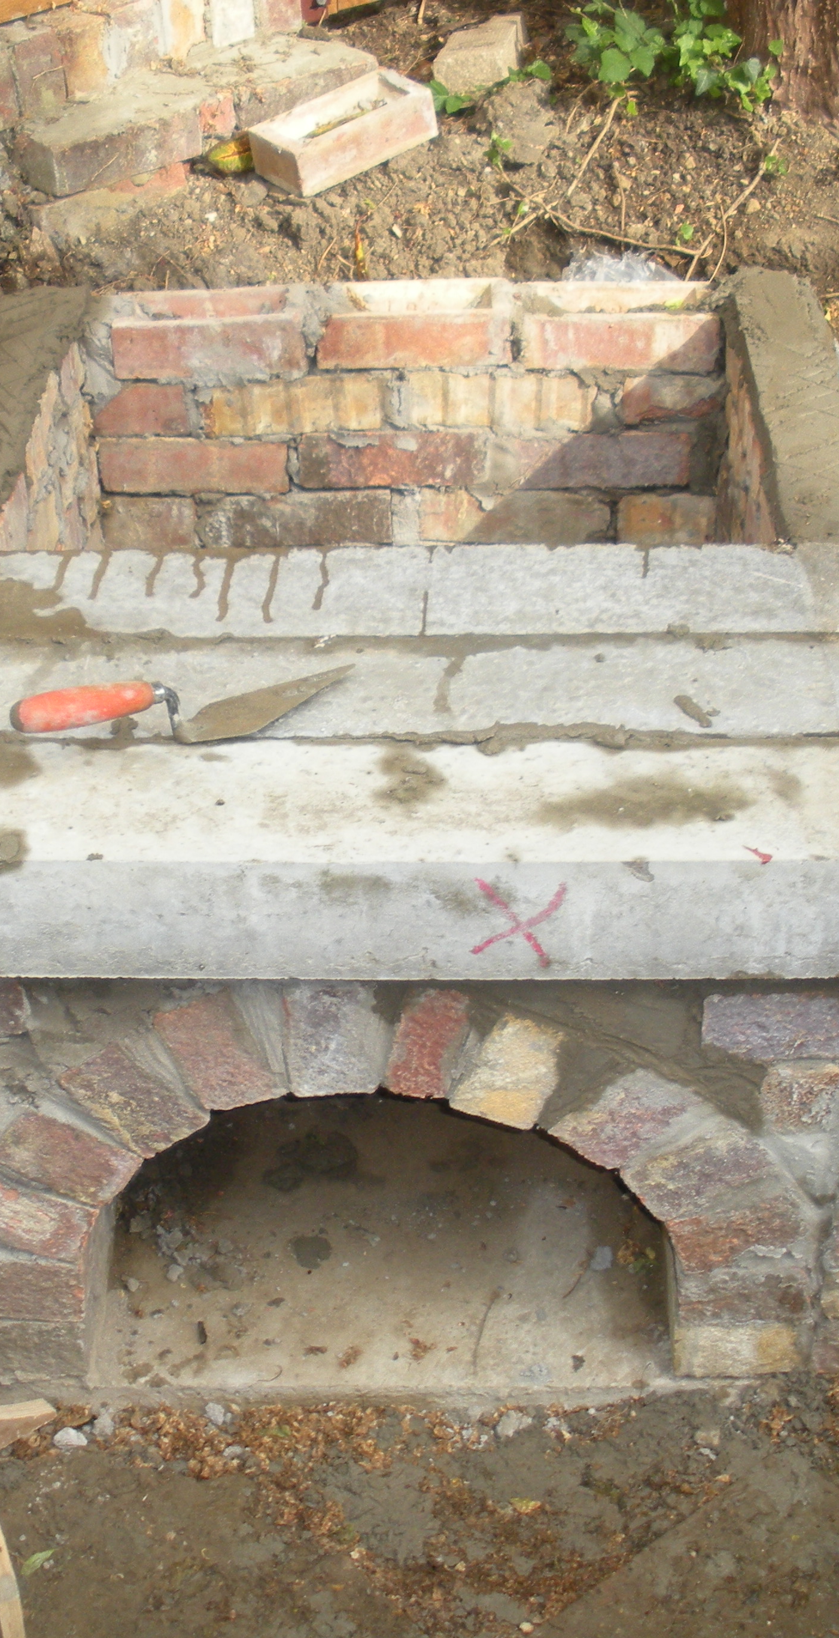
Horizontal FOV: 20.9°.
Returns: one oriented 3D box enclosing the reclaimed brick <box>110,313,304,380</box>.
[{"bbox_3d":[-0.230,-0.544,2.525,0.211,0.068,0.100,0,36,0],"label":"reclaimed brick"}]

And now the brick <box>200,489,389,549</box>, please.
[{"bbox_3d":[-0.142,-0.380,2.690,0.220,0.069,0.103,0,37,2],"label":"brick"}]

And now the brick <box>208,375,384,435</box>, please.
[{"bbox_3d":[-0.144,-0.507,2.660,0.212,0.067,0.105,0,39,1],"label":"brick"}]

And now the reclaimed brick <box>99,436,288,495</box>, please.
[{"bbox_3d":[-0.257,-0.436,2.651,0.215,0.067,0.103,0,37,2],"label":"reclaimed brick"}]

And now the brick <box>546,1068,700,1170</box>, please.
[{"bbox_3d":[0.159,0.157,1.768,0.064,0.101,0.212,37,30,-23],"label":"brick"}]

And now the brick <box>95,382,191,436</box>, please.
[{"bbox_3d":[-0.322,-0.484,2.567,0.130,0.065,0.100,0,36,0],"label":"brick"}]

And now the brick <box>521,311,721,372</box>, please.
[{"bbox_3d":[0.221,-0.549,2.521,0.213,0.067,0.100,0,36,0],"label":"brick"}]

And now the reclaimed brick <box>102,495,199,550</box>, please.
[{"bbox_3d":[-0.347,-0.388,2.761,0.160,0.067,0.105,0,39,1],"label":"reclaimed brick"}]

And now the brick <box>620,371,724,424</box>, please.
[{"bbox_3d":[0.336,-0.503,2.591,0.213,0.064,0.103,0,37,1],"label":"brick"}]

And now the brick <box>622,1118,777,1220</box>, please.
[{"bbox_3d":[0.215,0.203,1.800,0.102,0.063,0.212,-28,31,20],"label":"brick"}]

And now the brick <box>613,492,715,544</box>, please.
[{"bbox_3d":[0.337,-0.378,2.684,0.213,0.066,0.103,0,37,1],"label":"brick"}]

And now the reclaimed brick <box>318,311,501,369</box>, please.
[{"bbox_3d":[-0.005,-0.560,2.557,0.215,0.066,0.103,0,37,1],"label":"reclaimed brick"}]

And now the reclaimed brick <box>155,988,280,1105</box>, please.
[{"bbox_3d":[-0.146,0.117,1.706,0.064,0.102,0.175,-16,34,11],"label":"reclaimed brick"}]

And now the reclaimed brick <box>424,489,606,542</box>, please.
[{"bbox_3d":[0.115,-0.391,2.748,0.221,0.067,0.105,0,39,1],"label":"reclaimed brick"}]

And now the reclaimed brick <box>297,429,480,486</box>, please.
[{"bbox_3d":[-0.035,-0.452,2.703,0.215,0.067,0.105,0,39,1],"label":"reclaimed brick"}]

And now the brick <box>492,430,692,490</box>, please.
[{"bbox_3d":[0.200,-0.440,2.632,0.218,0.069,0.103,0,37,2],"label":"brick"}]

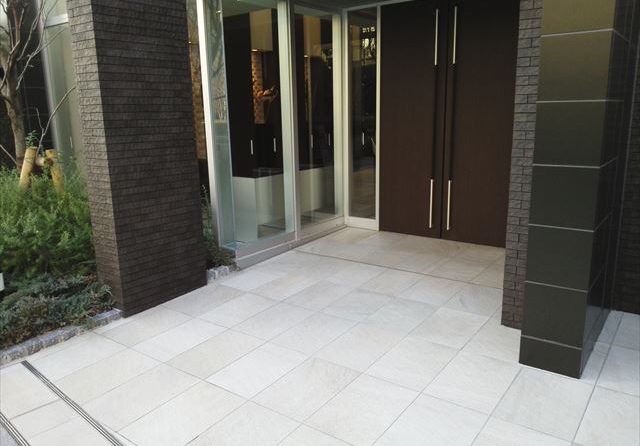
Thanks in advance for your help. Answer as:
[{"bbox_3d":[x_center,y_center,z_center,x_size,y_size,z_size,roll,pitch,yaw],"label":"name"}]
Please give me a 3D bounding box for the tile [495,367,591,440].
[{"bbox_3d":[1.258,1.000,2.797,0.400,0.020,0.600,8,17,36],"label":"tile"}]

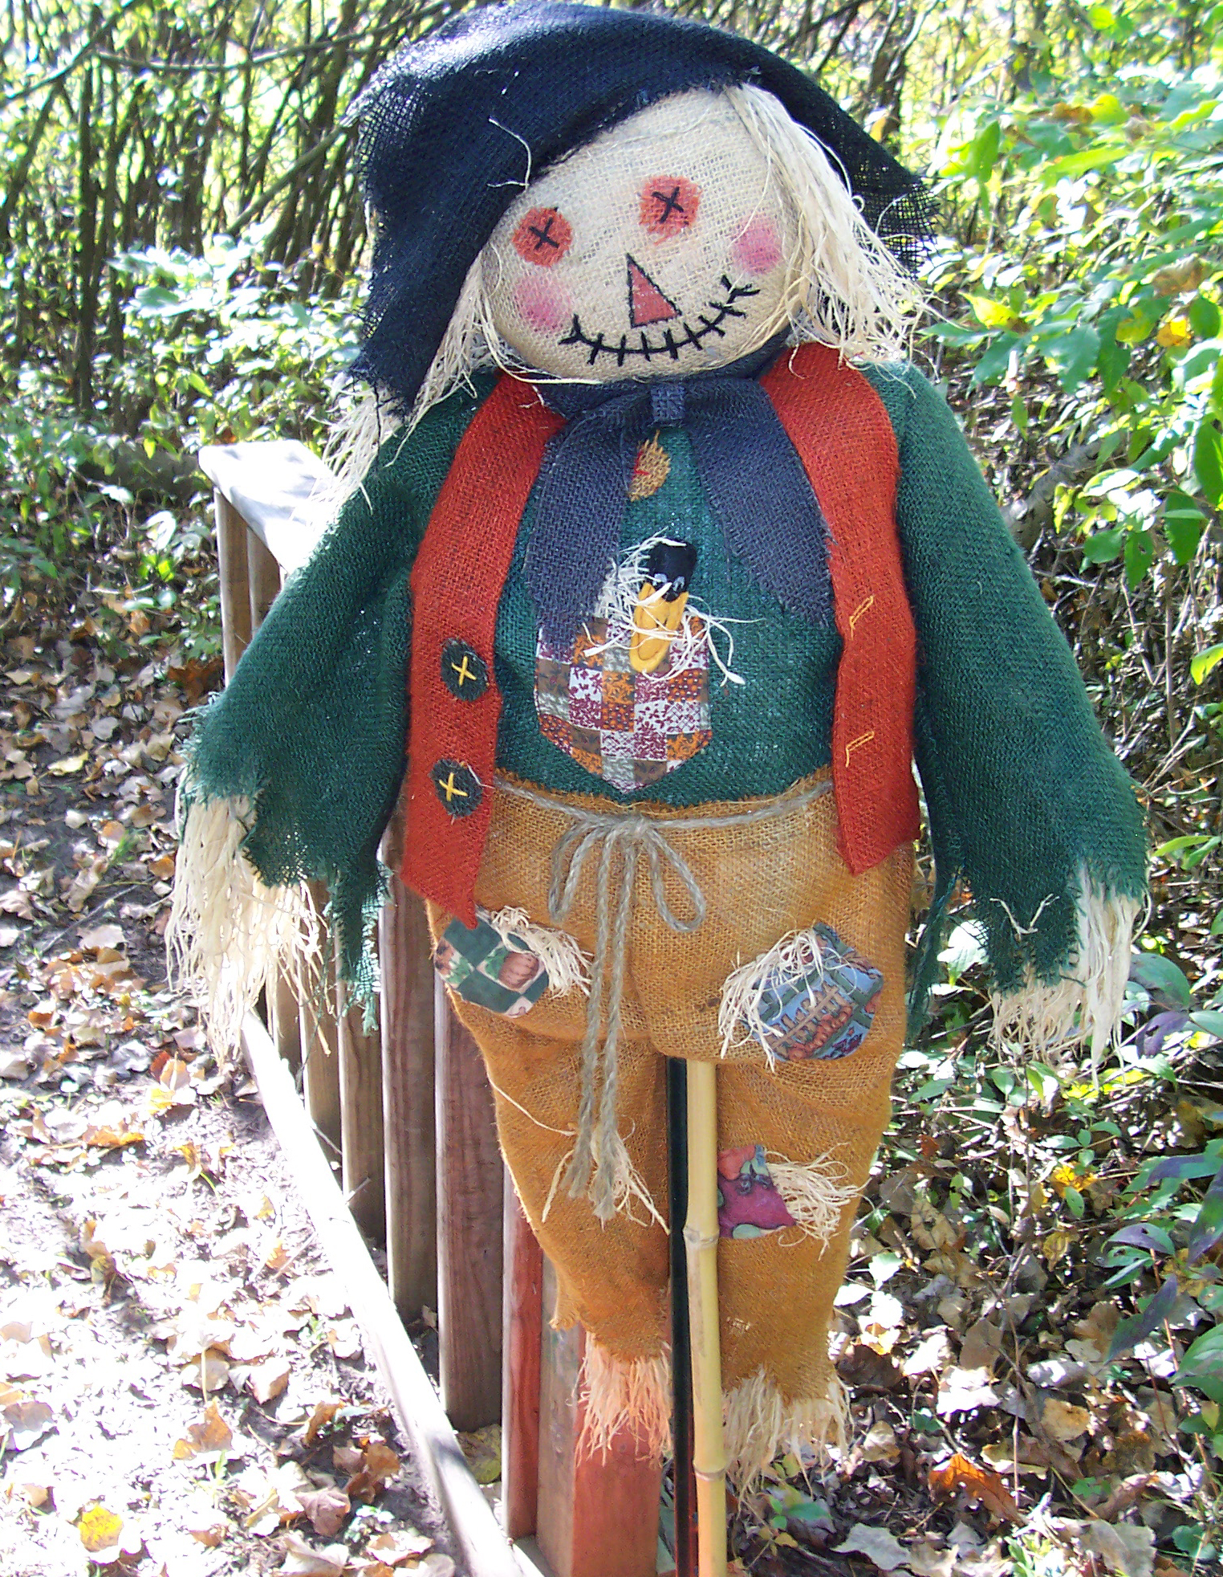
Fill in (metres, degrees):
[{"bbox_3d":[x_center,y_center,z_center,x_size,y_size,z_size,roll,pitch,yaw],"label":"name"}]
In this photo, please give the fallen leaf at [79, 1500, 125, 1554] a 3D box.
[{"bbox_3d":[-0.556,0.805,1.900,0.050,0.015,0.068,-6,24,-19],"label":"fallen leaf"}]

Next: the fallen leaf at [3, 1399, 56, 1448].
[{"bbox_3d":[-0.656,0.711,1.955,0.051,0.020,0.059,-18,30,-37],"label":"fallen leaf"}]

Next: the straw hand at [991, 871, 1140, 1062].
[{"bbox_3d":[0.346,0.137,1.330,0.100,0.135,0.065,2,22,0],"label":"straw hand"}]

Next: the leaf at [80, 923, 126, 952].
[{"bbox_3d":[-0.920,0.270,3.152,0.083,0.020,0.078,-5,24,-17],"label":"leaf"}]

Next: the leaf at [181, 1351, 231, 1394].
[{"bbox_3d":[-0.470,0.682,2.037,0.049,0.020,0.051,15,27,28],"label":"leaf"}]

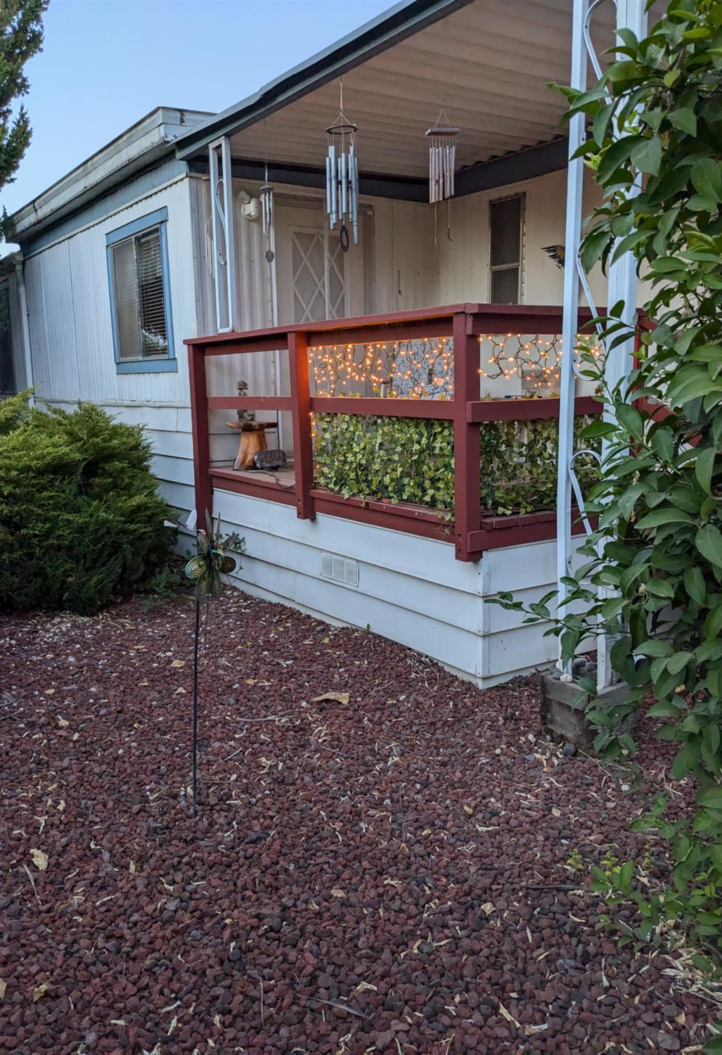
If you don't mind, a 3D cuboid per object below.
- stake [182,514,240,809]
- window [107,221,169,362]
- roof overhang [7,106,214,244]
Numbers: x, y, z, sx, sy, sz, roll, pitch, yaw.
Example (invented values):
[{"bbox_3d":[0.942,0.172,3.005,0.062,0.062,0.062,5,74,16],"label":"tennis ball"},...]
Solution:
[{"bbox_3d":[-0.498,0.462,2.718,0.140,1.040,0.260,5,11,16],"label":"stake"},{"bbox_3d":[-1.876,-1.930,6.917,0.080,1.000,1.180,-8,13,-34],"label":"window"},{"bbox_3d":[-2.598,-3.152,7.774,0.400,0.270,4.840,-8,13,-34],"label":"roof overhang"}]

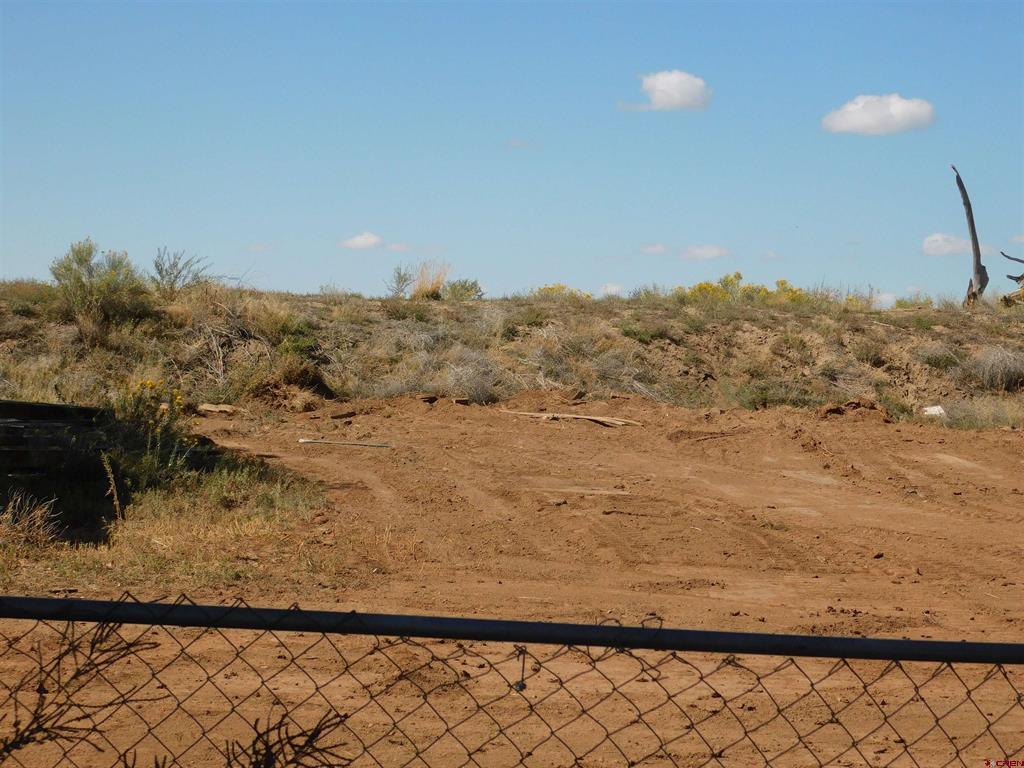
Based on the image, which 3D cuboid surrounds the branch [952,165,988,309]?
[{"bbox_3d":[8.176,-2.648,48.000,0.640,2.530,0.480,0,1,0],"label":"branch"}]

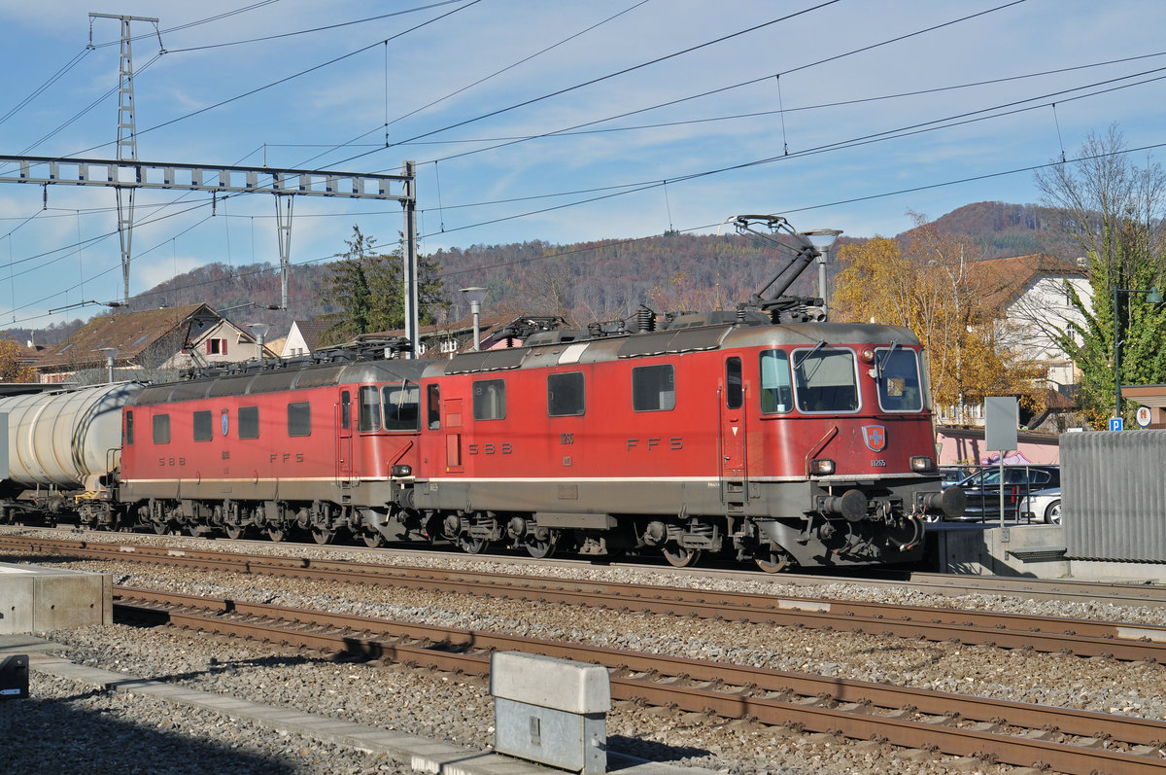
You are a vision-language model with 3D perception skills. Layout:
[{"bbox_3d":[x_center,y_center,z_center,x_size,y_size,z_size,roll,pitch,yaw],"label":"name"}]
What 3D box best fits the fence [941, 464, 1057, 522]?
[{"bbox_3d":[7.170,1.846,40.231,0.060,1.030,3.200,0,-2,-28],"label":"fence"}]

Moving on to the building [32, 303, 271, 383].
[{"bbox_3d":[-32.249,1.016,177.152,12.000,13.610,21.500,0,-2,-35],"label":"building"}]

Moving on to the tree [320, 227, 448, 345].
[{"bbox_3d":[-12.733,-1.968,149.720,8.300,16.980,7.500,-1,-2,0],"label":"tree"}]

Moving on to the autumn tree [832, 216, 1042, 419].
[{"bbox_3d":[17.131,-1.797,111.782,10.000,13.240,9.000,-1,-2,0],"label":"autumn tree"}]

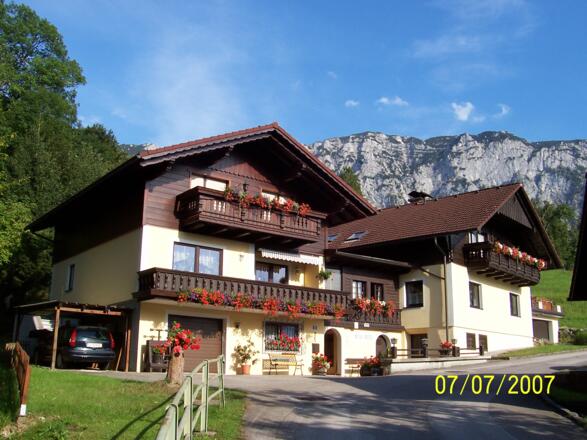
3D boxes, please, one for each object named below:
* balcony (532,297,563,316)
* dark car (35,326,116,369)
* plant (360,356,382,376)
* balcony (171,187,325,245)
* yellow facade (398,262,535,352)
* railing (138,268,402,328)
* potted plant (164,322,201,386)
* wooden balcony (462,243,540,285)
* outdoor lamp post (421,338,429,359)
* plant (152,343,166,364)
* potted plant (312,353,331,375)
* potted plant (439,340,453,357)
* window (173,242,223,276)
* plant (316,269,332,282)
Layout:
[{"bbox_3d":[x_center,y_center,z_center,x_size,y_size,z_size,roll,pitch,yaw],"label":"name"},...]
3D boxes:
[{"bbox_3d":[20.447,7.057,51.000,1.600,1.300,5.800,-12,-19,42],"label":"balcony"},{"bbox_3d":[-8.461,4.945,24.086,1.810,1.510,4.600,11,-17,-36],"label":"dark car"},{"bbox_3d":[3.432,6.446,27.600,0.900,0.900,0.800,11,-17,-36],"label":"plant"},{"bbox_3d":[-1.656,0.015,25.950,6.249,1.345,1.752,11,-18,-37],"label":"balcony"},{"bbox_3d":[9.775,5.326,34.270,2.650,4.196,10.700,-12,-19,39],"label":"yellow facade"},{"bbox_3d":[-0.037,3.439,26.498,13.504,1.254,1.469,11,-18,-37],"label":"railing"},{"bbox_3d":[-2.806,3.380,16.000,0.969,1.601,0.850,0,-14,0],"label":"potted plant"},{"bbox_3d":[10.806,2.300,32.043,1.250,1.300,6.500,-11,-18,39],"label":"wooden balcony"},{"bbox_3d":[5.764,5.654,27.600,0.300,0.880,0.300,11,-17,-36],"label":"outdoor lamp post"},{"bbox_3d":[-4.850,4.868,22.832,0.528,0.767,0.500,0,-14,0],"label":"plant"},{"bbox_3d":[1.178,6.060,26.400,0.750,0.950,0.750,1,-14,0],"label":"potted plant"},{"bbox_3d":[6.966,5.891,28.700,0.618,0.697,0.580,0,-14,0],"label":"potted plant"},{"bbox_3d":[-3.815,1.622,25.033,2.305,1.266,0.147,11,-18,-37],"label":"window"},{"bbox_3d":[1.349,2.415,27.300,0.650,0.600,0.650,1,-14,0],"label":"plant"}]

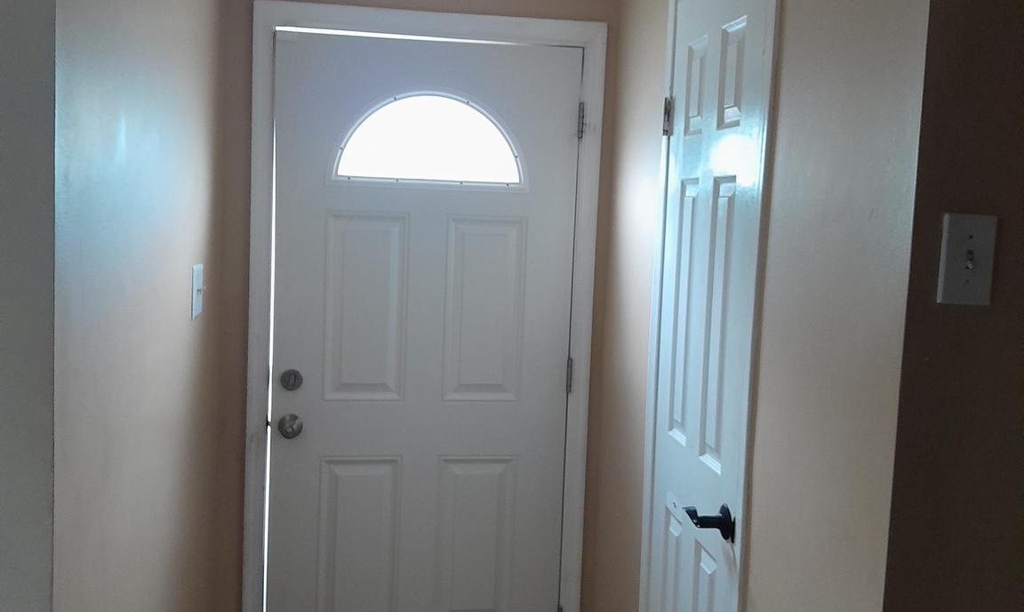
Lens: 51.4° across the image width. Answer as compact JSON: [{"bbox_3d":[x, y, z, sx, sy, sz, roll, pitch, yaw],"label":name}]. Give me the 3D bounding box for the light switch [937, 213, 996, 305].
[{"bbox_3d":[0.620,-0.061,1.447,0.075,0.119,0.015,2,6,-8],"label":"light switch"}]

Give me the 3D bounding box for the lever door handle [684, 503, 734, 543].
[{"bbox_3d":[0.394,0.424,2.169,0.066,0.068,0.125,2,6,-8],"label":"lever door handle"}]

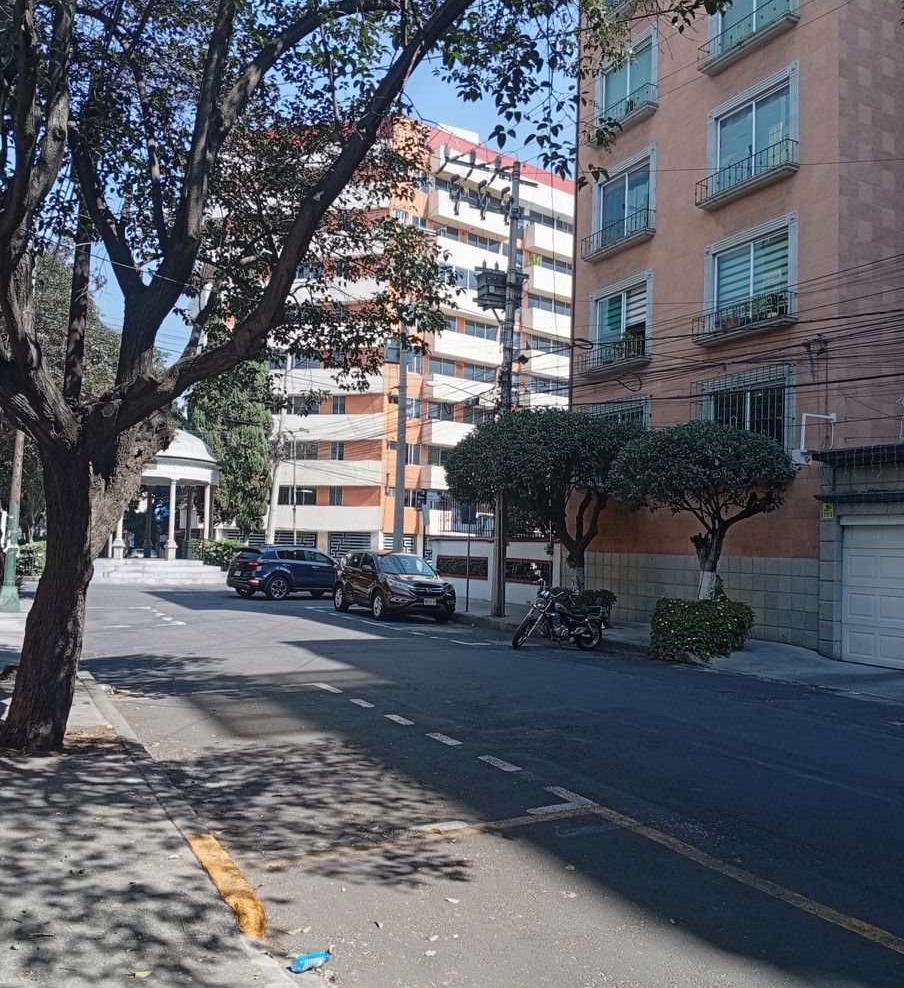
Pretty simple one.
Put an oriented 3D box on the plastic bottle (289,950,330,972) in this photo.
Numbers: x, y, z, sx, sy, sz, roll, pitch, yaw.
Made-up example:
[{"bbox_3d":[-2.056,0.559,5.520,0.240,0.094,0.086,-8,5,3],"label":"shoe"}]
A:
[{"bbox_3d":[-0.520,1.765,3.550,0.163,0.056,0.056,4,-4,-38],"label":"plastic bottle"}]

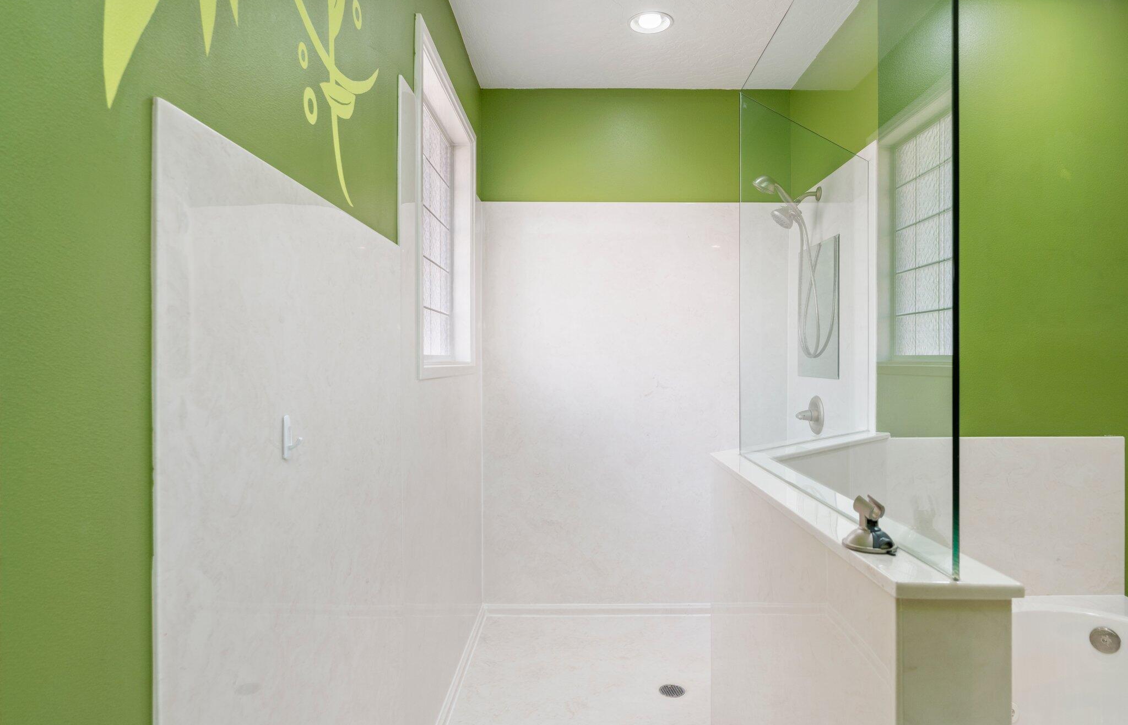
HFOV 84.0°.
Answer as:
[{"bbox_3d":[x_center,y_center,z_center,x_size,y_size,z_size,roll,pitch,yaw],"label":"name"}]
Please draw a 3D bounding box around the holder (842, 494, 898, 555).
[{"bbox_3d":[0.436,0.225,0.893,0.080,0.074,0.076,0,0,37],"label":"holder"}]

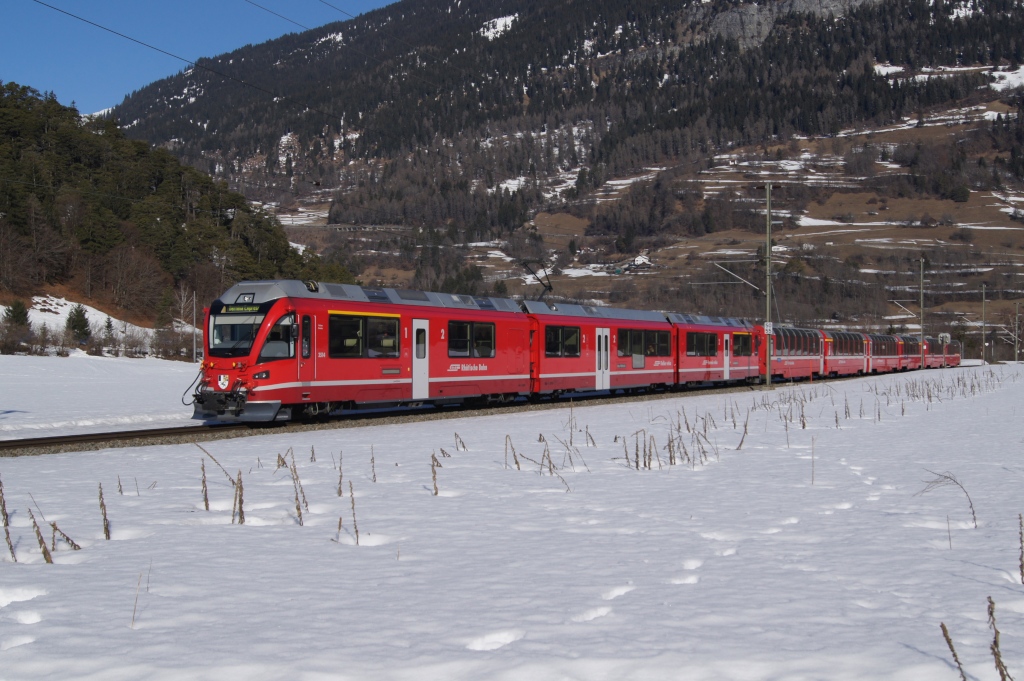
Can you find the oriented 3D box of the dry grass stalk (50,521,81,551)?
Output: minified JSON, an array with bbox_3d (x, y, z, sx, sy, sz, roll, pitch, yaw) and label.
[{"bbox_3d":[-3.890,1.699,10.400,0.250,0.260,0.100,0,-1,0],"label":"dry grass stalk"}]

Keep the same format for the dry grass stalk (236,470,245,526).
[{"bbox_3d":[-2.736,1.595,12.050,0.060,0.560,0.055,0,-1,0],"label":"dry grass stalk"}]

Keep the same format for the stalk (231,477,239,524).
[{"bbox_3d":[-2.808,1.622,12.100,0.055,0.485,0.050,4,-1,0],"label":"stalk"}]

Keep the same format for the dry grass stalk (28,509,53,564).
[{"bbox_3d":[-3.851,1.601,9.750,0.065,0.490,0.060,-22,-1,0],"label":"dry grass stalk"}]

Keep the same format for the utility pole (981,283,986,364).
[{"bbox_3d":[68.362,-2.391,173.000,0.280,11.900,0.280,0,-1,26],"label":"utility pole"}]

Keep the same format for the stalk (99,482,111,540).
[{"bbox_3d":[-3.772,1.583,11.050,0.070,0.540,0.060,-8,-1,0],"label":"stalk"}]

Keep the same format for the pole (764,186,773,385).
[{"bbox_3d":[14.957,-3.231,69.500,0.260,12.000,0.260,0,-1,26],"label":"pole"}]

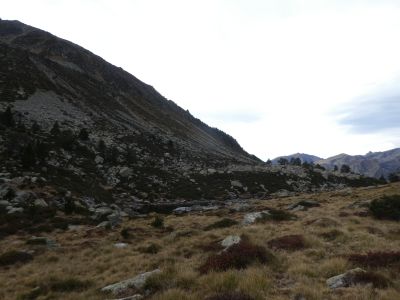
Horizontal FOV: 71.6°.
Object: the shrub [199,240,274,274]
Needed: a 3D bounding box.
[{"bbox_3d":[0.680,1.970,5.200,1.350,0.470,1.000,0,-3,0],"label":"shrub"}]

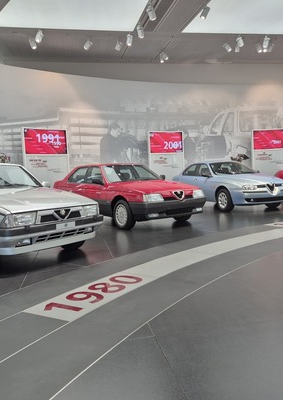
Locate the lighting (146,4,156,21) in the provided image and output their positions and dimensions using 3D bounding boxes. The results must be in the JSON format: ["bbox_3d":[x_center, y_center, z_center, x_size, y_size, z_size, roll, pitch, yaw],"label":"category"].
[{"bbox_3d":[0.259,-4.937,9.366,0.230,0.390,0.200,1,5,45],"label":"lighting"}]

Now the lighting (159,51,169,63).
[{"bbox_3d":[0.843,-5.169,12.758,0.220,0.380,0.260,-5,4,-37],"label":"lighting"}]

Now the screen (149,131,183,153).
[{"bbox_3d":[0.962,-2.196,13.609,1.400,0.790,0.080,-4,4,-21],"label":"screen"}]

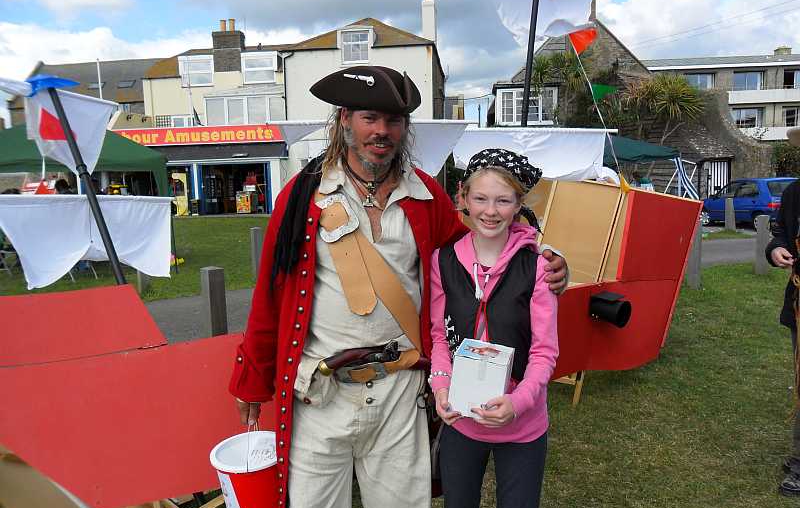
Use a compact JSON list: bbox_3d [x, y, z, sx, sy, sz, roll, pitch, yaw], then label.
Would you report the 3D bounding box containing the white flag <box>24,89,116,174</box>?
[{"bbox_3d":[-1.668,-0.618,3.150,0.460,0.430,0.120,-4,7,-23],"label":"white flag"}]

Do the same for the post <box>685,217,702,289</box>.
[{"bbox_3d":[3.844,0.020,8.098,0.145,0.880,0.145,5,9,41],"label":"post"}]

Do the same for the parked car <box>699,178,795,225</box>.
[{"bbox_3d":[10.119,-1.498,17.766,1.690,1.420,4.150,-1,7,-3],"label":"parked car"}]

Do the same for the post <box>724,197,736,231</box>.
[{"bbox_3d":[8.095,-0.995,15.251,0.160,0.820,0.160,5,9,41],"label":"post"}]

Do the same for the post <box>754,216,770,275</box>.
[{"bbox_3d":[5.350,-0.130,9.199,0.145,0.860,0.145,5,9,41],"label":"post"}]

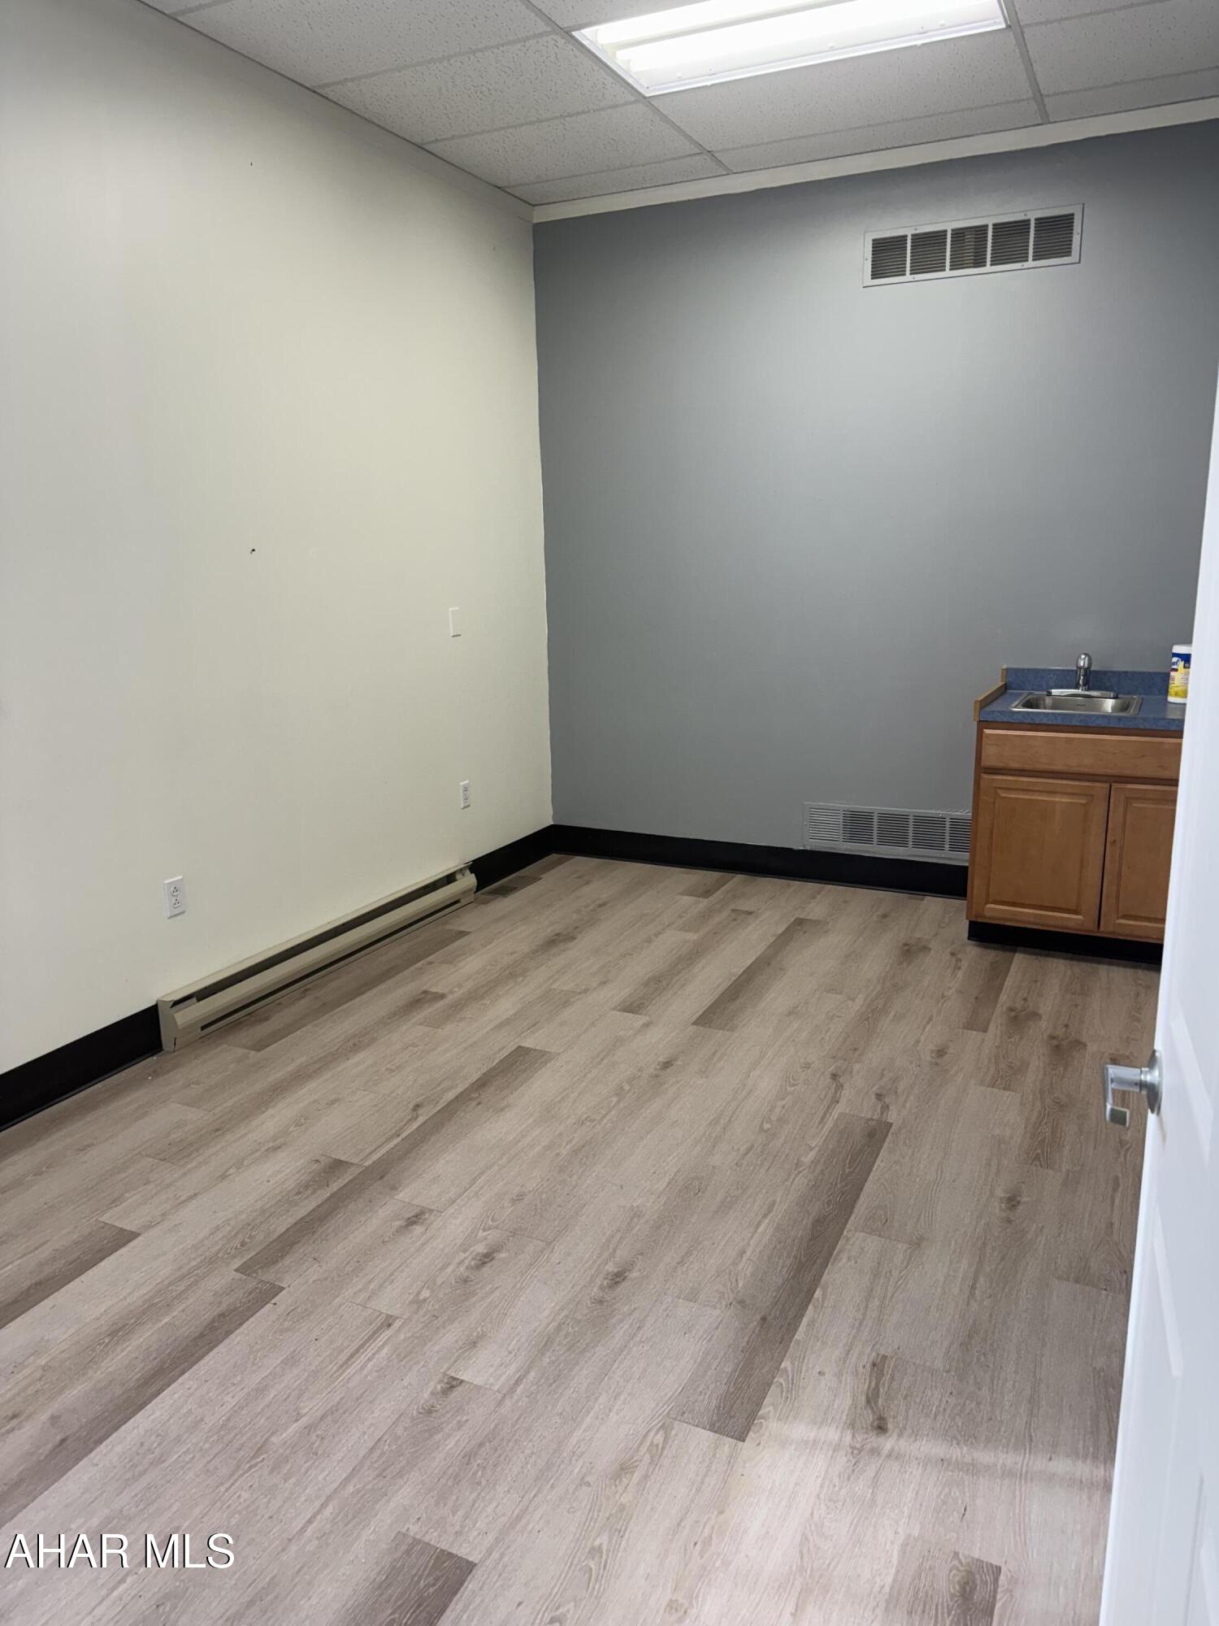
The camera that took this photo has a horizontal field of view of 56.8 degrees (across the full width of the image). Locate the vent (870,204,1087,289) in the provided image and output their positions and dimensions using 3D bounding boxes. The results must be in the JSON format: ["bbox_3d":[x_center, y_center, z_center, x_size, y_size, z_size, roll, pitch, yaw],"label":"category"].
[{"bbox_3d":[1.372,-2.163,4.308,0.804,0.199,0.025,6,15,25],"label":"vent"}]

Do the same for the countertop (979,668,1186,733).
[{"bbox_3d":[1.870,-0.419,4.135,0.920,0.134,0.634,6,15,25],"label":"countertop"}]

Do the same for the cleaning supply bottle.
[{"bbox_3d":[2.117,-0.512,4.144,0.098,0.210,0.098,9,17,36],"label":"cleaning supply bottle"}]

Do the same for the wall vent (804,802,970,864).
[{"bbox_3d":[1.242,0.100,4.924,0.812,0.212,0.025,6,15,25],"label":"wall vent"}]

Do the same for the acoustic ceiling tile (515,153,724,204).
[{"bbox_3d":[0.027,-2.651,4.715,0.924,0.020,0.281,6,15,25],"label":"acoustic ceiling tile"}]

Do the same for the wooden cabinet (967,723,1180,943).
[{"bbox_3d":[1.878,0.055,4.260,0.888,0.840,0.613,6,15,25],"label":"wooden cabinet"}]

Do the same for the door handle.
[{"bbox_3d":[0.578,0.307,1.251,0.060,0.072,0.145,4,14,20],"label":"door handle"}]

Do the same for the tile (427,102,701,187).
[{"bbox_3d":[-0.168,-2.557,4.326,0.924,0.020,0.610,6,15,25],"label":"tile"}]

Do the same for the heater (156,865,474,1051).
[{"bbox_3d":[-0.989,0.474,4.237,0.065,0.158,1.730,6,15,25],"label":"heater"}]

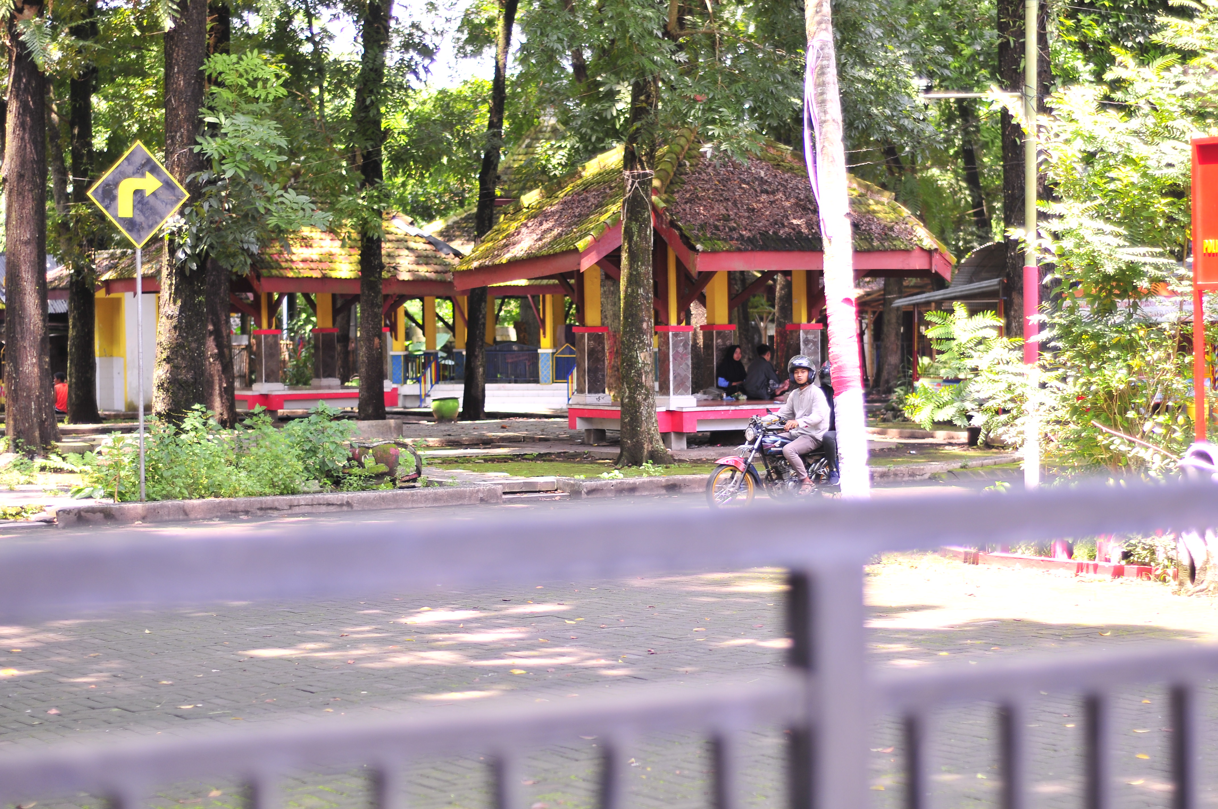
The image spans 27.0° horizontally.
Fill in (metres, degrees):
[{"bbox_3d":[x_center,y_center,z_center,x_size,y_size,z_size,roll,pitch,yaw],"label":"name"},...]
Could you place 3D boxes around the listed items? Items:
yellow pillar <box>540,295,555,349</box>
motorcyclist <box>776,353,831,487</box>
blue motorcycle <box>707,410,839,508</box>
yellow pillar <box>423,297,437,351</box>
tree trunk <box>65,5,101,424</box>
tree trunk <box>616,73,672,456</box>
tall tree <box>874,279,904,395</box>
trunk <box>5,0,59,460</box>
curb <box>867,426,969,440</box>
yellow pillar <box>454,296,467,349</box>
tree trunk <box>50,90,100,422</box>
[{"bbox_3d":[-1.591,-2.162,65.500,0.260,1.500,0.260,-1,1,21],"label":"yellow pillar"},{"bbox_3d":[1.972,0.197,26.200,0.720,1.410,0.580,-2,1,-40],"label":"motorcyclist"},{"bbox_3d":[1.886,0.572,26.200,1.950,1.070,0.730,-2,1,-30],"label":"blue motorcycle"},{"bbox_3d":[-3.559,-1.631,50.500,0.240,1.150,0.240,-1,2,-4],"label":"yellow pillar"},{"bbox_3d":[-10.580,-3.859,51.000,0.660,8.500,0.660,-1,1,0],"label":"tree trunk"},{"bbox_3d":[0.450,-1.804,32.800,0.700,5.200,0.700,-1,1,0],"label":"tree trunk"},{"bbox_3d":[6.635,-1.656,60.000,0.600,2.900,0.600,-1,1,0],"label":"tall tree"},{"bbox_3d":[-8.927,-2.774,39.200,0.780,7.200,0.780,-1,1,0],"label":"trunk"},{"bbox_3d":[4.857,0.486,39.800,0.220,0.180,2.700,-2,1,-32],"label":"curb"},{"bbox_3d":[-3.128,-1.774,53.500,0.190,1.230,0.190,0,2,20],"label":"yellow pillar"},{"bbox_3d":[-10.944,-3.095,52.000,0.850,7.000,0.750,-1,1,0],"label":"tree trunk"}]

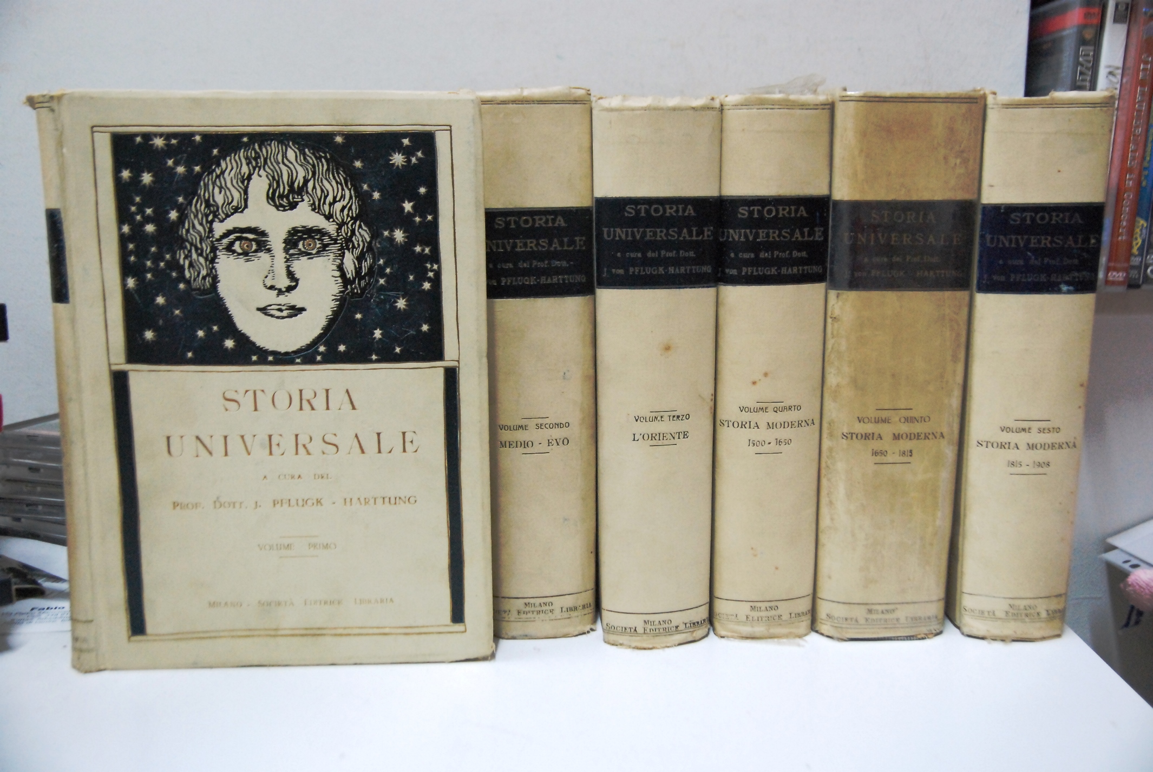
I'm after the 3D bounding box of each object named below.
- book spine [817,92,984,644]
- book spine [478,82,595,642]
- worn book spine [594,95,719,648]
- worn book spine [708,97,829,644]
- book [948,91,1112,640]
[{"bbox_3d":[0.163,-0.026,0.742,0.073,0.287,0.205,0,13,-1],"label":"book spine"},{"bbox_3d":[-0.032,-0.026,0.745,0.062,0.288,0.205,-2,13,-6],"label":"book spine"},{"bbox_3d":[0.031,-0.023,0.733,0.060,0.286,0.205,-2,13,-6],"label":"worn book spine"},{"bbox_3d":[0.094,-0.026,0.745,0.055,0.286,0.205,-1,13,-4],"label":"worn book spine"},{"bbox_3d":[0.234,-0.026,0.742,0.061,0.287,0.205,0,13,-1],"label":"book"}]

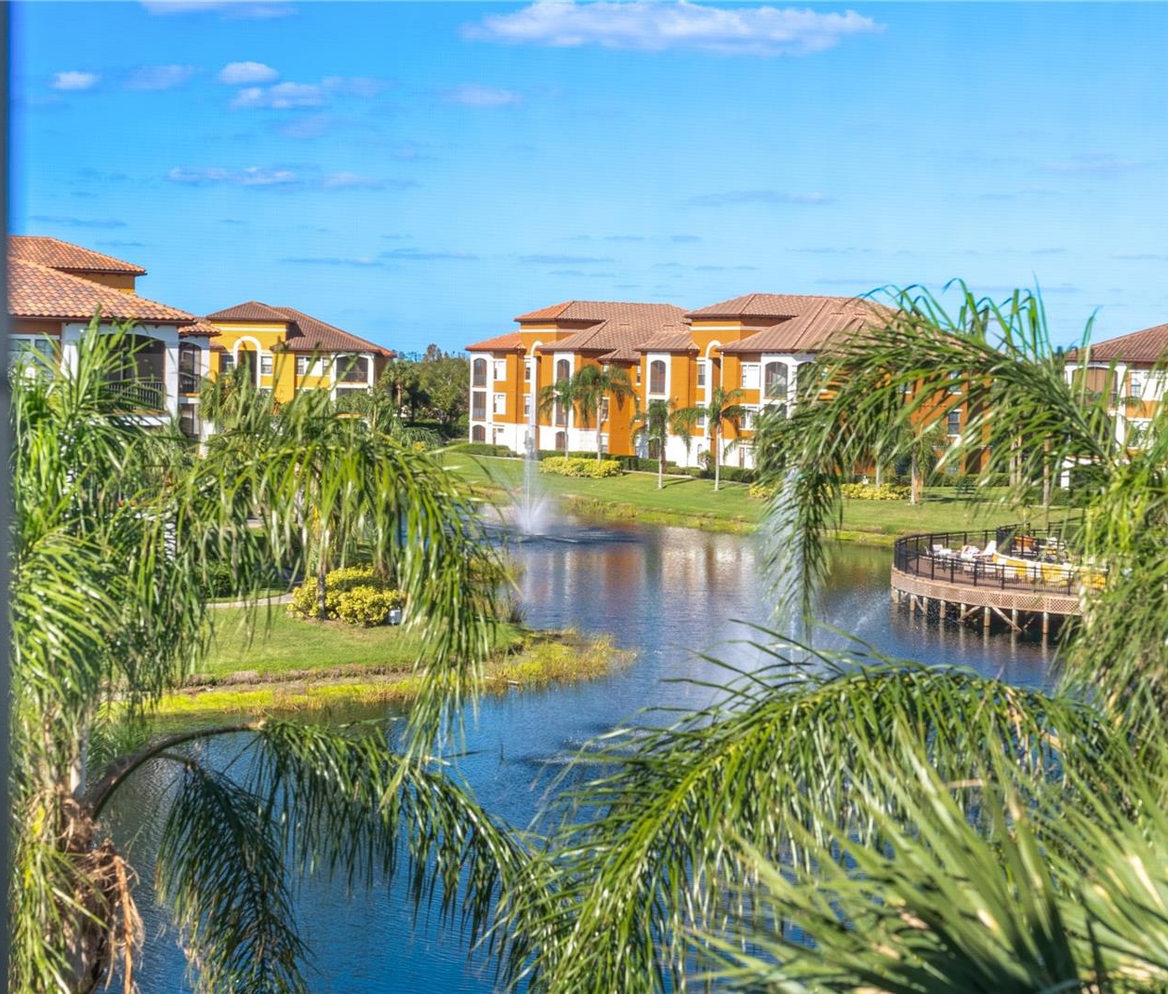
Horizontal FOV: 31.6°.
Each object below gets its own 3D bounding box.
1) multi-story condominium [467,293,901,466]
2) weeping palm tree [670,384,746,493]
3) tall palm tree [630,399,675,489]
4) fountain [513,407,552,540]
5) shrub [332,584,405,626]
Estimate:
[{"bbox_3d":[10.845,-9.916,180.913,20.500,14.300,53.370,-1,4,-31],"label":"multi-story condominium"},{"bbox_3d":[9.310,-4.375,154.000,5.720,7.800,5.200,1,3,3],"label":"weeping palm tree"},{"bbox_3d":[5.220,-3.993,156.000,3.330,6.840,3.400,1,3,2],"label":"tall palm tree"},{"bbox_3d":[-3.156,-1.560,129.000,2.470,7.980,2.400,1,3,-1],"label":"fountain"},{"bbox_3d":[-7.626,3.855,73.300,2.600,1.480,2.200,1,3,-6],"label":"shrub"}]

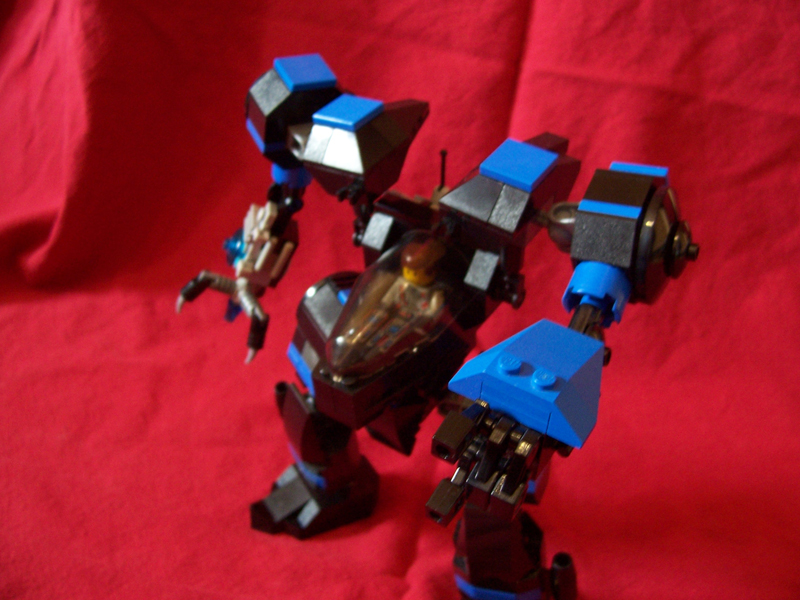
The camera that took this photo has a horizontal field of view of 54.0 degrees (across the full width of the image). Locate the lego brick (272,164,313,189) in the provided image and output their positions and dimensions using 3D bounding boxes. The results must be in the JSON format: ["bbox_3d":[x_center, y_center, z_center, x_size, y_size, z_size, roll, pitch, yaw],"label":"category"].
[{"bbox_3d":[-0.039,-0.049,0.289,0.016,0.010,0.016,-14,51,-26],"label":"lego brick"}]

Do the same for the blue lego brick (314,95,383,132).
[{"bbox_3d":[-0.016,-0.059,0.249,0.016,0.003,0.016,20,47,30],"label":"blue lego brick"}]

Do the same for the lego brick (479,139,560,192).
[{"bbox_3d":[0.034,-0.038,0.221,0.016,0.003,0.016,25,54,24],"label":"lego brick"}]

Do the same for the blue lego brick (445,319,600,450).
[{"bbox_3d":[0.033,0.012,0.176,0.032,0.011,0.032,23,45,24],"label":"blue lego brick"}]

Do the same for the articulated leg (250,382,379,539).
[{"bbox_3d":[-0.037,0.064,0.324,0.049,0.057,0.032,-11,28,-25],"label":"articulated leg"}]

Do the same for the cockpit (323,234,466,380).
[{"bbox_3d":[-0.003,0.000,0.220,0.032,0.021,0.049,13,34,25],"label":"cockpit"}]

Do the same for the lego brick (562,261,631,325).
[{"bbox_3d":[0.053,-0.002,0.211,0.016,0.016,0.010,13,63,31],"label":"lego brick"}]

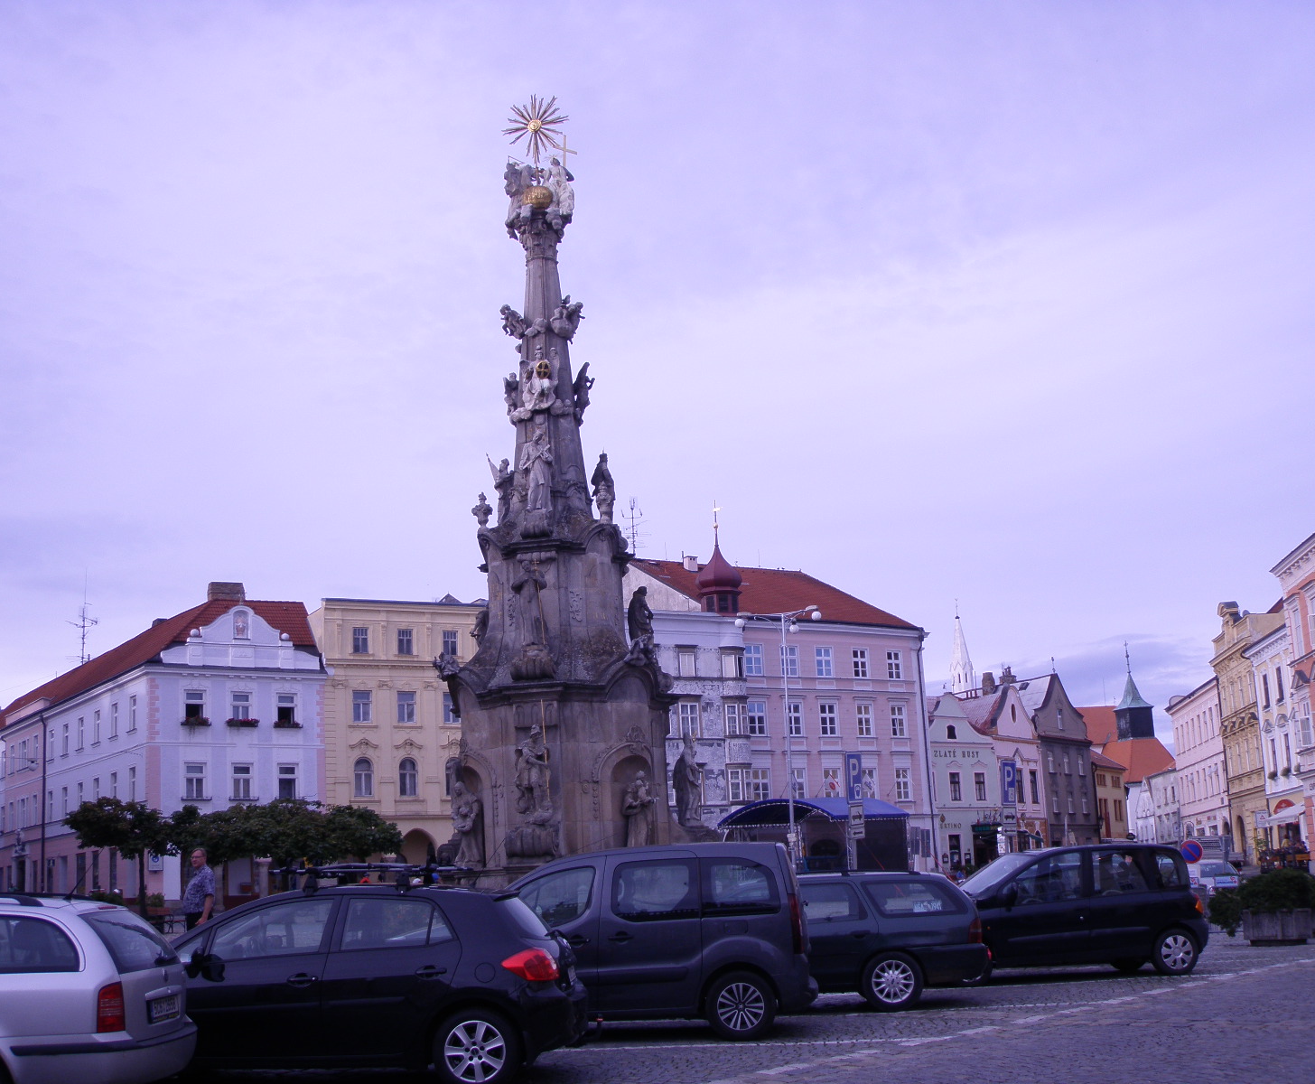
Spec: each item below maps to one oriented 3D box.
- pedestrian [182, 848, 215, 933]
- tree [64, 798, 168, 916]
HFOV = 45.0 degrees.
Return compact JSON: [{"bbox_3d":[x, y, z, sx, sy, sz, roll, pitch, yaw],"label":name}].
[{"bbox_3d":[-5.730,4.729,19.872,0.420,1.760,0.550,4,-13,-29],"label":"pedestrian"},{"bbox_3d":[-15.862,9.533,46.690,3.300,3.970,3.200,-2,-12,0],"label":"tree"}]

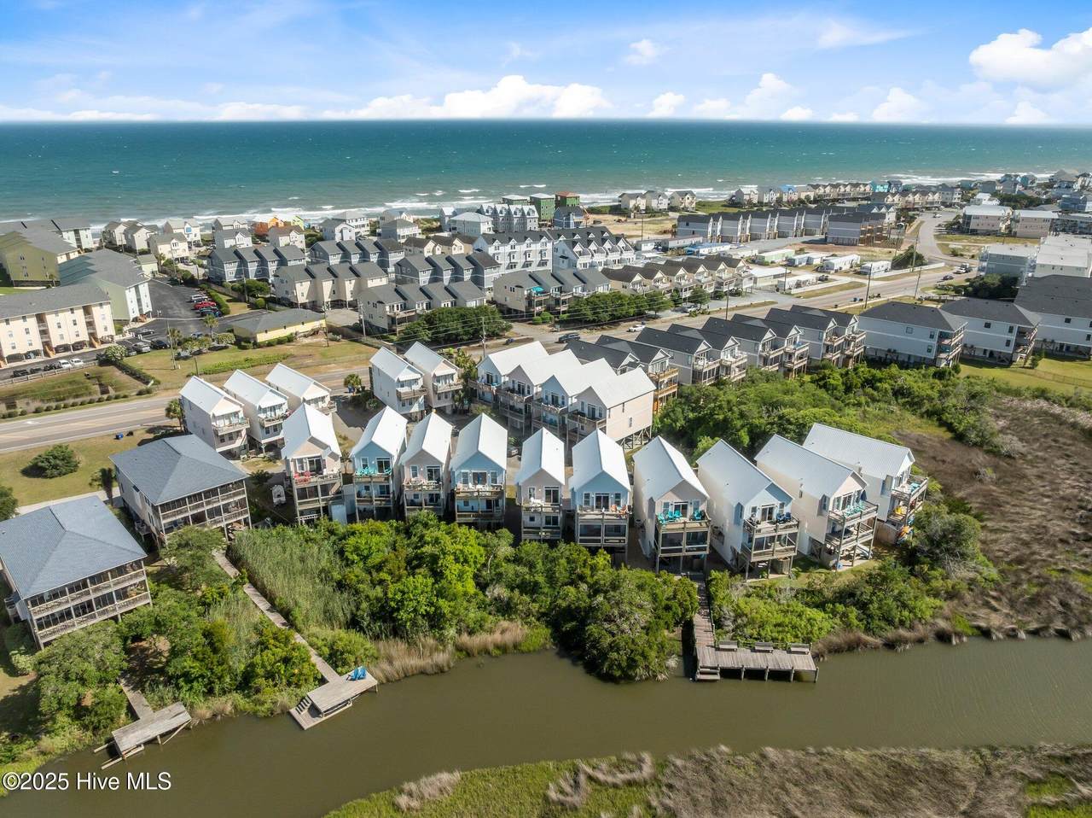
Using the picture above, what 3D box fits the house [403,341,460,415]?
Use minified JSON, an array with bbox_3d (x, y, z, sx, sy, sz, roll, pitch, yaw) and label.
[{"bbox_3d":[-19.950,-5.000,134.500,5.250,10.900,13.700,-12,24,-30],"label":"house"}]

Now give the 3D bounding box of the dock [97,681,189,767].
[{"bbox_3d":[-36.168,26.881,66.166,7.000,1.200,9.400,-19,28,-40],"label":"dock"}]

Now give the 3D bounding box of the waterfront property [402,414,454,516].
[{"bbox_3d":[-15.159,7.956,98.569,5.341,10.544,14.153,-1,21,-3],"label":"waterfront property"}]

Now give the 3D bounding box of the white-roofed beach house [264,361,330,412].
[{"bbox_3d":[-39.162,-0.764,121.372,4.986,10.340,13.885,-18,28,-39],"label":"white-roofed beach house"}]

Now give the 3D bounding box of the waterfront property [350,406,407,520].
[{"bbox_3d":[-21.660,7.198,100.142,5.341,10.784,13.933,-1,21,-2],"label":"waterfront property"}]

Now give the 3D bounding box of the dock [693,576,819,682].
[{"bbox_3d":[20.841,22.666,80.020,11.500,2.500,15.900,1,21,3],"label":"dock"}]

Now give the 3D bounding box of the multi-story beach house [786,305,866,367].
[{"bbox_3d":[59.507,-15.815,161.595,15.298,10.465,6.700,18,27,38],"label":"multi-story beach house"}]

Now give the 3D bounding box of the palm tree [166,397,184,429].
[{"bbox_3d":[-59.956,0.958,123.273,2.900,5.600,2.900,0,21,0],"label":"palm tree"}]

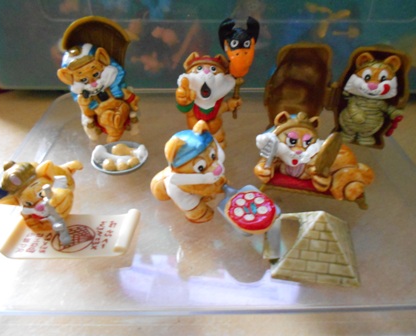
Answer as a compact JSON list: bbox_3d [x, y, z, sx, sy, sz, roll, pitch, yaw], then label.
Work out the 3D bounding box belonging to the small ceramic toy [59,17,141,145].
[{"bbox_3d":[-0.047,-0.039,0.150,0.028,0.049,0.029,-7,34,-14],"label":"small ceramic toy"}]

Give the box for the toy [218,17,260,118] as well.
[{"bbox_3d":[0.011,-0.038,0.132,0.016,0.039,0.013,-2,36,-2],"label":"toy"}]

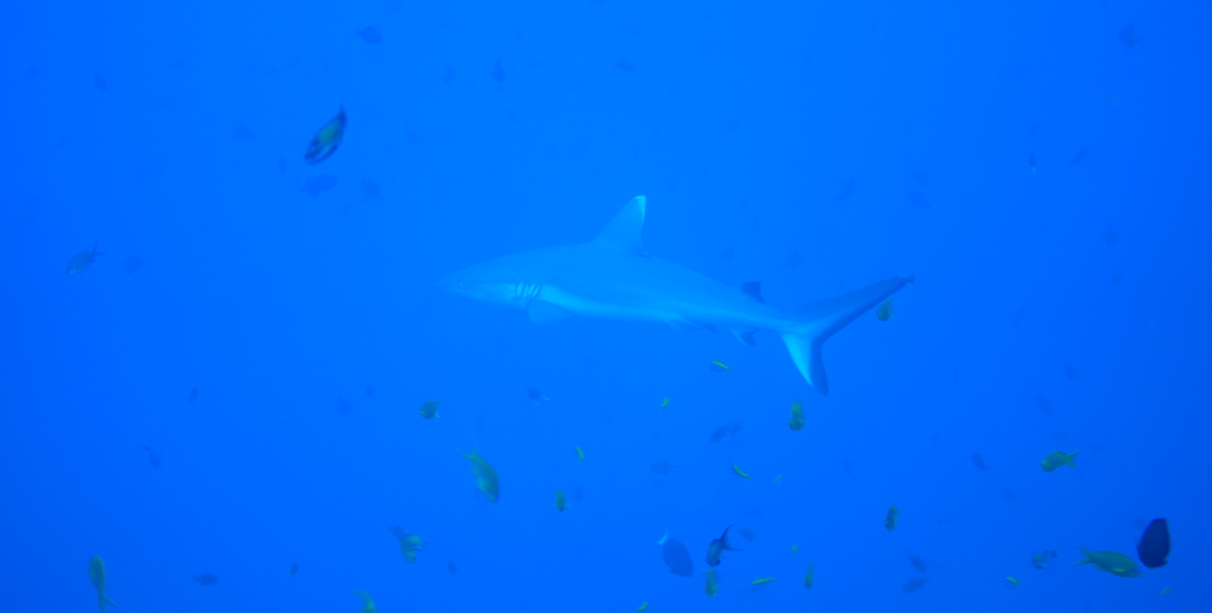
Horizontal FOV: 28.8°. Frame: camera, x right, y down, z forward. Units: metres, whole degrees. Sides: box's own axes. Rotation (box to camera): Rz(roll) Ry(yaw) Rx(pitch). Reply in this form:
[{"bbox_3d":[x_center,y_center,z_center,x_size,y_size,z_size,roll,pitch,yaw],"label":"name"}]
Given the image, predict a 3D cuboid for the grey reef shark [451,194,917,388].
[{"bbox_3d":[0.228,-0.040,7.600,1.580,0.600,0.520,5,-1,12],"label":"grey reef shark"}]

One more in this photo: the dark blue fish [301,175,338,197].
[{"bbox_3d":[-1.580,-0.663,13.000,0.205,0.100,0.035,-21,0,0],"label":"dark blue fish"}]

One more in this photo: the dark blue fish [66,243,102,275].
[{"bbox_3d":[-1.549,-0.138,7.000,0.135,0.058,0.024,-38,9,-11],"label":"dark blue fish"}]

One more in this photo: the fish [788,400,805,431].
[{"bbox_3d":[0.405,0.231,5.000,0.030,0.042,0.095,0,41,0],"label":"fish"}]

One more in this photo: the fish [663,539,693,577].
[{"bbox_3d":[0.206,0.724,6.800,0.080,0.145,0.028,-41,6,0],"label":"fish"}]

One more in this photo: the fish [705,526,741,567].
[{"bbox_3d":[0.248,0.508,5.000,0.032,0.100,0.050,-5,-43,32],"label":"fish"}]

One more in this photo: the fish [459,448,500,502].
[{"bbox_3d":[-0.247,0.329,4.600,0.045,0.130,0.024,-30,-15,0],"label":"fish"}]

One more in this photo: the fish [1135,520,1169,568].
[{"bbox_3d":[1.046,0.452,4.500,0.030,0.095,0.120,0,7,34],"label":"fish"}]

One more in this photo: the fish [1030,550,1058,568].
[{"bbox_3d":[0.967,0.556,5.200,0.066,0.034,0.016,-13,4,-18],"label":"fish"}]

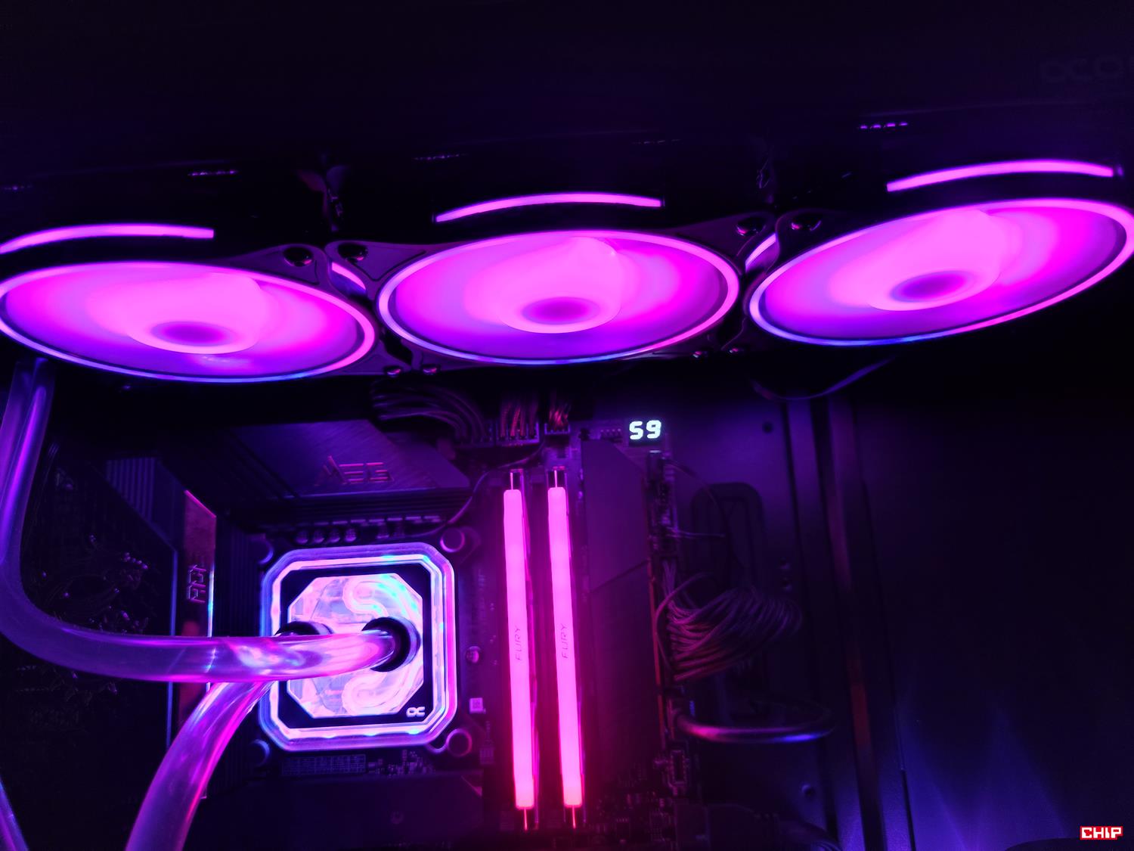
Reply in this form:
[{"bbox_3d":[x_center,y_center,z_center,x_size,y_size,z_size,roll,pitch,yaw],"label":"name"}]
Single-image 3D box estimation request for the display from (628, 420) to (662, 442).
[{"bbox_3d":[0.035,0.003,0.352,0.015,0.010,0.006,-4,-11,2],"label":"display"}]

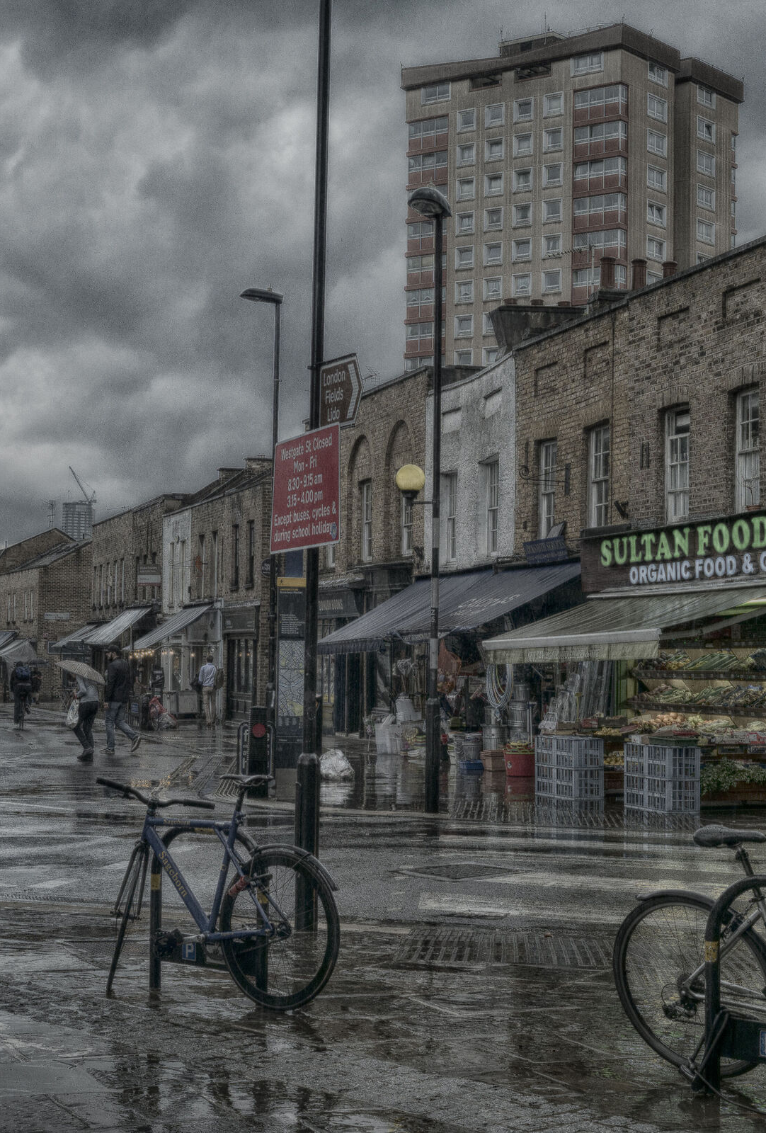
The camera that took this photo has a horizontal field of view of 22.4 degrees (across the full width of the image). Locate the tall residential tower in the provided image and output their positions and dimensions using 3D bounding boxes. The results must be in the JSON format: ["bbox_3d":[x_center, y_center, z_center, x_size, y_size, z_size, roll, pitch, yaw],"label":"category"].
[{"bbox_3d":[14.729,-15.200,151.305,19.400,50.500,17.800,-2,-4,38],"label":"tall residential tower"}]

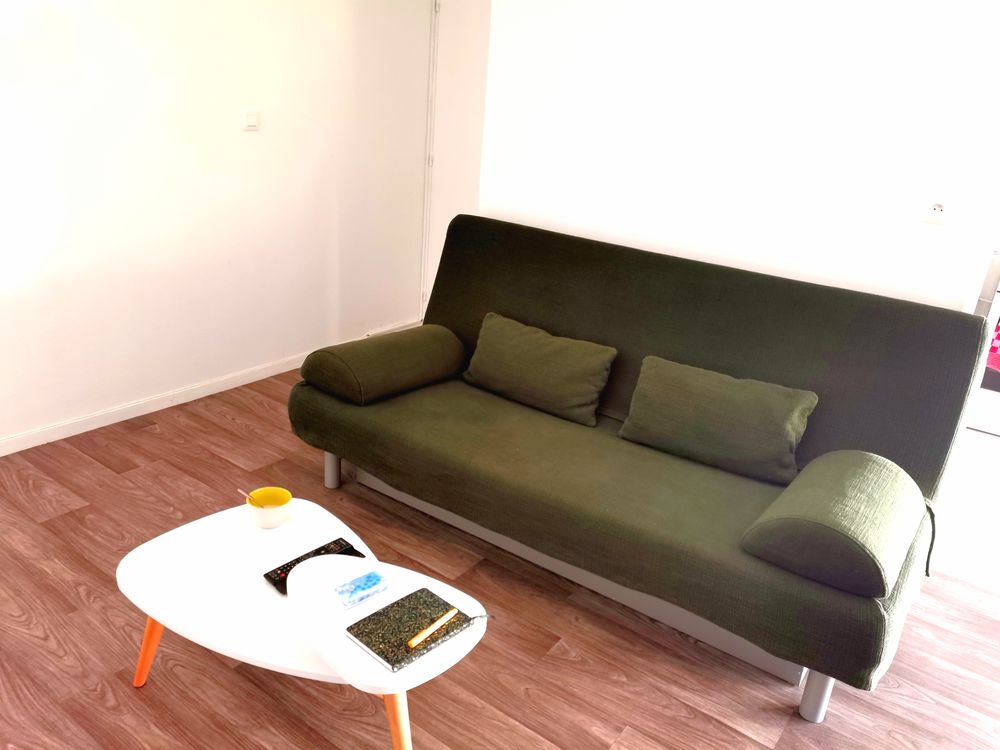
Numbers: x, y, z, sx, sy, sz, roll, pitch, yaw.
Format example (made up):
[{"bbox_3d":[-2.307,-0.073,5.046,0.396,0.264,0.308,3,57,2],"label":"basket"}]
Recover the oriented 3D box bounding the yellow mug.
[{"bbox_3d":[-0.607,0.354,2.058,0.116,0.070,0.116,4,21,-1],"label":"yellow mug"}]

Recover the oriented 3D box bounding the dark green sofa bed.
[{"bbox_3d":[0.340,0.119,2.631,2.010,0.935,1.020,18,24,32],"label":"dark green sofa bed"}]

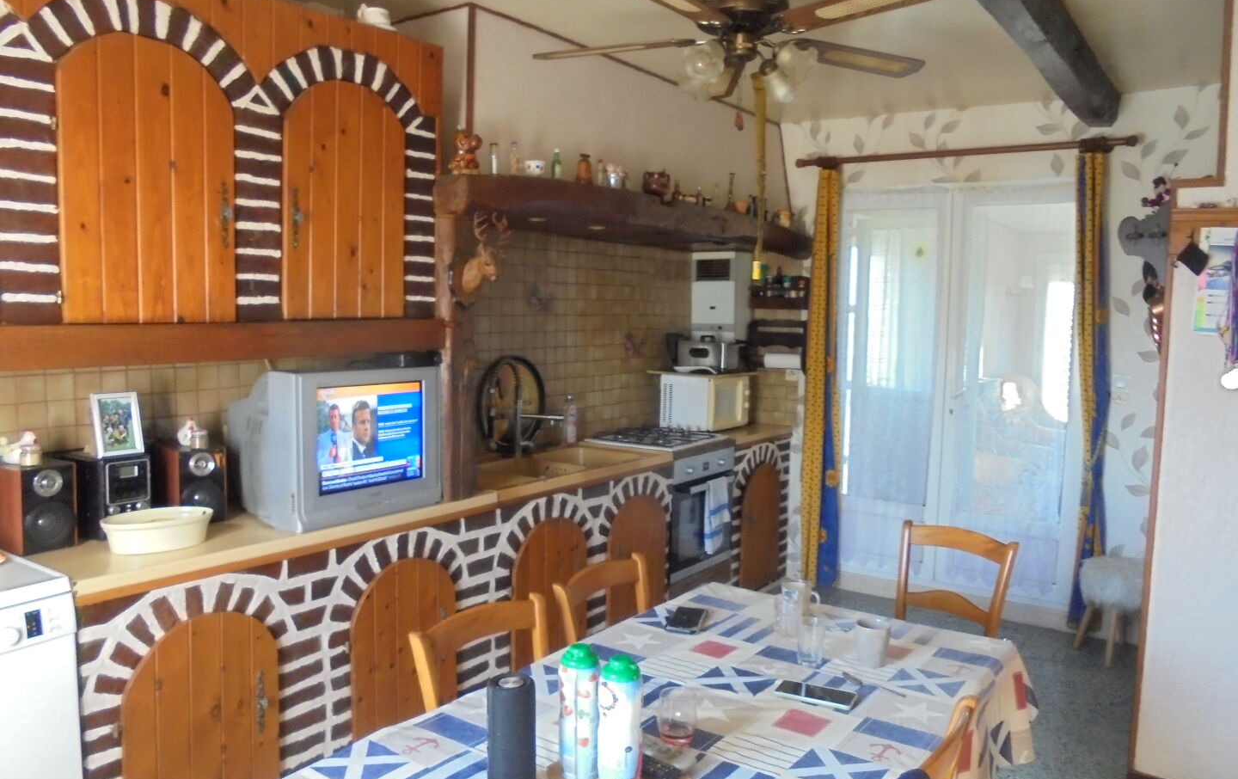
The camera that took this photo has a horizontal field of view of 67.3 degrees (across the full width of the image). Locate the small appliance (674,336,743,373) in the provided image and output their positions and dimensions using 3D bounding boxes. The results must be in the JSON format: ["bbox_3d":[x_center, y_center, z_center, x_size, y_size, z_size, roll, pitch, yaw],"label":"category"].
[{"bbox_3d":[0.514,-0.202,5.303,0.320,0.205,0.250,5,6,35],"label":"small appliance"}]

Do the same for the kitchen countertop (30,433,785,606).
[{"bbox_3d":[-0.374,0.345,3.902,0.610,0.056,3.870,5,6,35],"label":"kitchen countertop"}]

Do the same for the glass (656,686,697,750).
[{"bbox_3d":[0.109,0.626,1.769,0.076,0.097,0.076,1,5,0],"label":"glass"}]

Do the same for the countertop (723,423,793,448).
[{"bbox_3d":[0.557,0.240,5.231,0.600,0.040,0.740,5,6,35],"label":"countertop"}]

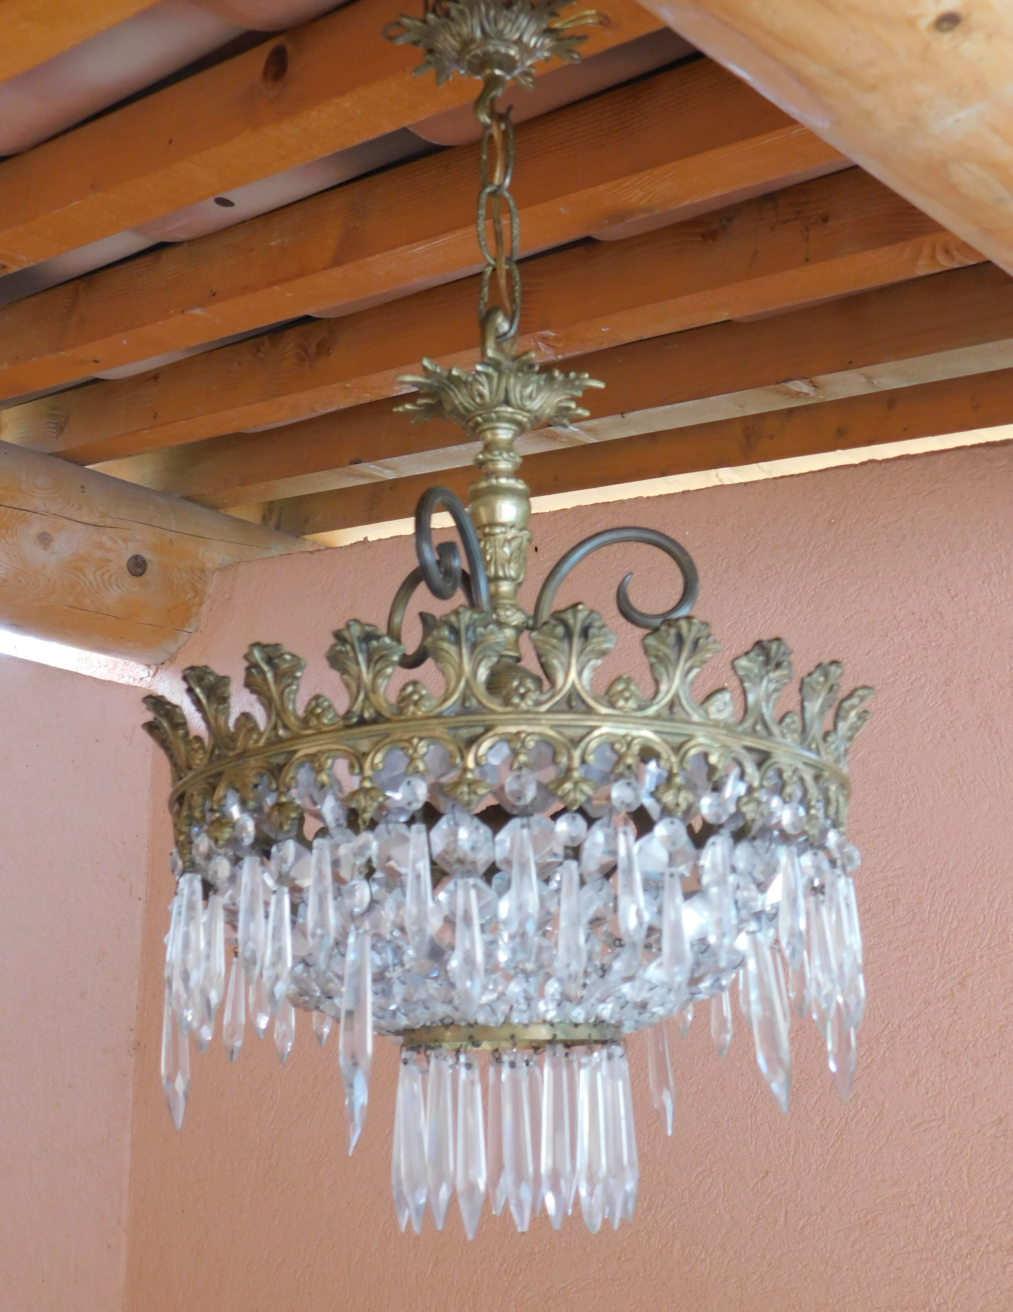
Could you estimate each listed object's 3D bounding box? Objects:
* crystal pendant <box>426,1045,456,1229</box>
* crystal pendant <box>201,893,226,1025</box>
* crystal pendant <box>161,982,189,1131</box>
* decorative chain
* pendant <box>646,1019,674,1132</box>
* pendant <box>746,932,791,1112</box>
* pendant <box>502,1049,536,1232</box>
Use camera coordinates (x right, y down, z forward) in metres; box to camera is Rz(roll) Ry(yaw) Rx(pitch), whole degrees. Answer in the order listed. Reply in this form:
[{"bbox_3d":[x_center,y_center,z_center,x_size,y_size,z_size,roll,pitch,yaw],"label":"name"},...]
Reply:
[{"bbox_3d":[-0.035,0.253,0.918,0.015,0.091,0.012,-16,-23,39],"label":"crystal pendant"},{"bbox_3d":[-0.141,0.146,0.848,0.011,0.064,0.015,14,-24,-35],"label":"crystal pendant"},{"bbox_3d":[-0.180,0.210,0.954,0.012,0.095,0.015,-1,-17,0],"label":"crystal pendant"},{"bbox_3d":[-0.005,-0.283,1.114,0.028,0.177,0.028,-1,-19,0],"label":"decorative chain"},{"bbox_3d":[0.099,0.253,1.136,0.017,0.110,0.015,-12,-20,31],"label":"pendant"},{"bbox_3d":[0.123,0.169,0.812,0.017,0.082,0.013,11,-25,-39],"label":"pendant"},{"bbox_3d":[0.006,0.253,0.917,0.016,0.092,0.014,-1,-17,-1],"label":"pendant"}]

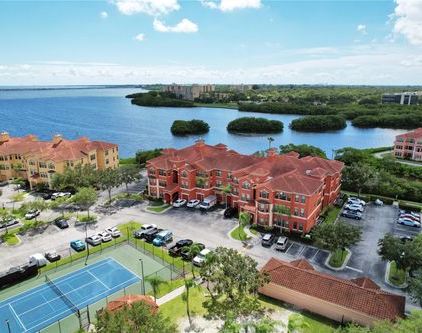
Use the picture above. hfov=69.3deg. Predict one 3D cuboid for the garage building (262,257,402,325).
[{"bbox_3d":[18.140,19.410,47.890,20.800,4.550,7.200,9,17,30],"label":"garage building"}]

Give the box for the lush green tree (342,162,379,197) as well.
[{"bbox_3d":[45.579,4.313,93.775,10.000,10.800,10.000,0,15,0],"label":"lush green tree"}]

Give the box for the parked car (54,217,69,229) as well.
[{"bbox_3d":[-37.136,13.957,76.116,1.850,1.500,4.600,-14,20,-43],"label":"parked car"}]

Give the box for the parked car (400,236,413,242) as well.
[{"bbox_3d":[43.571,16.256,67.546,4.700,1.500,1.850,8,17,29],"label":"parked car"}]

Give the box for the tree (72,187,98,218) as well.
[{"bbox_3d":[-32.928,9.689,80.882,6.800,8.600,6.400,0,15,0],"label":"tree"}]

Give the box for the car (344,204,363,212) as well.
[{"bbox_3d":[39.867,11.606,85.201,4.600,1.500,1.850,8,17,29],"label":"car"}]

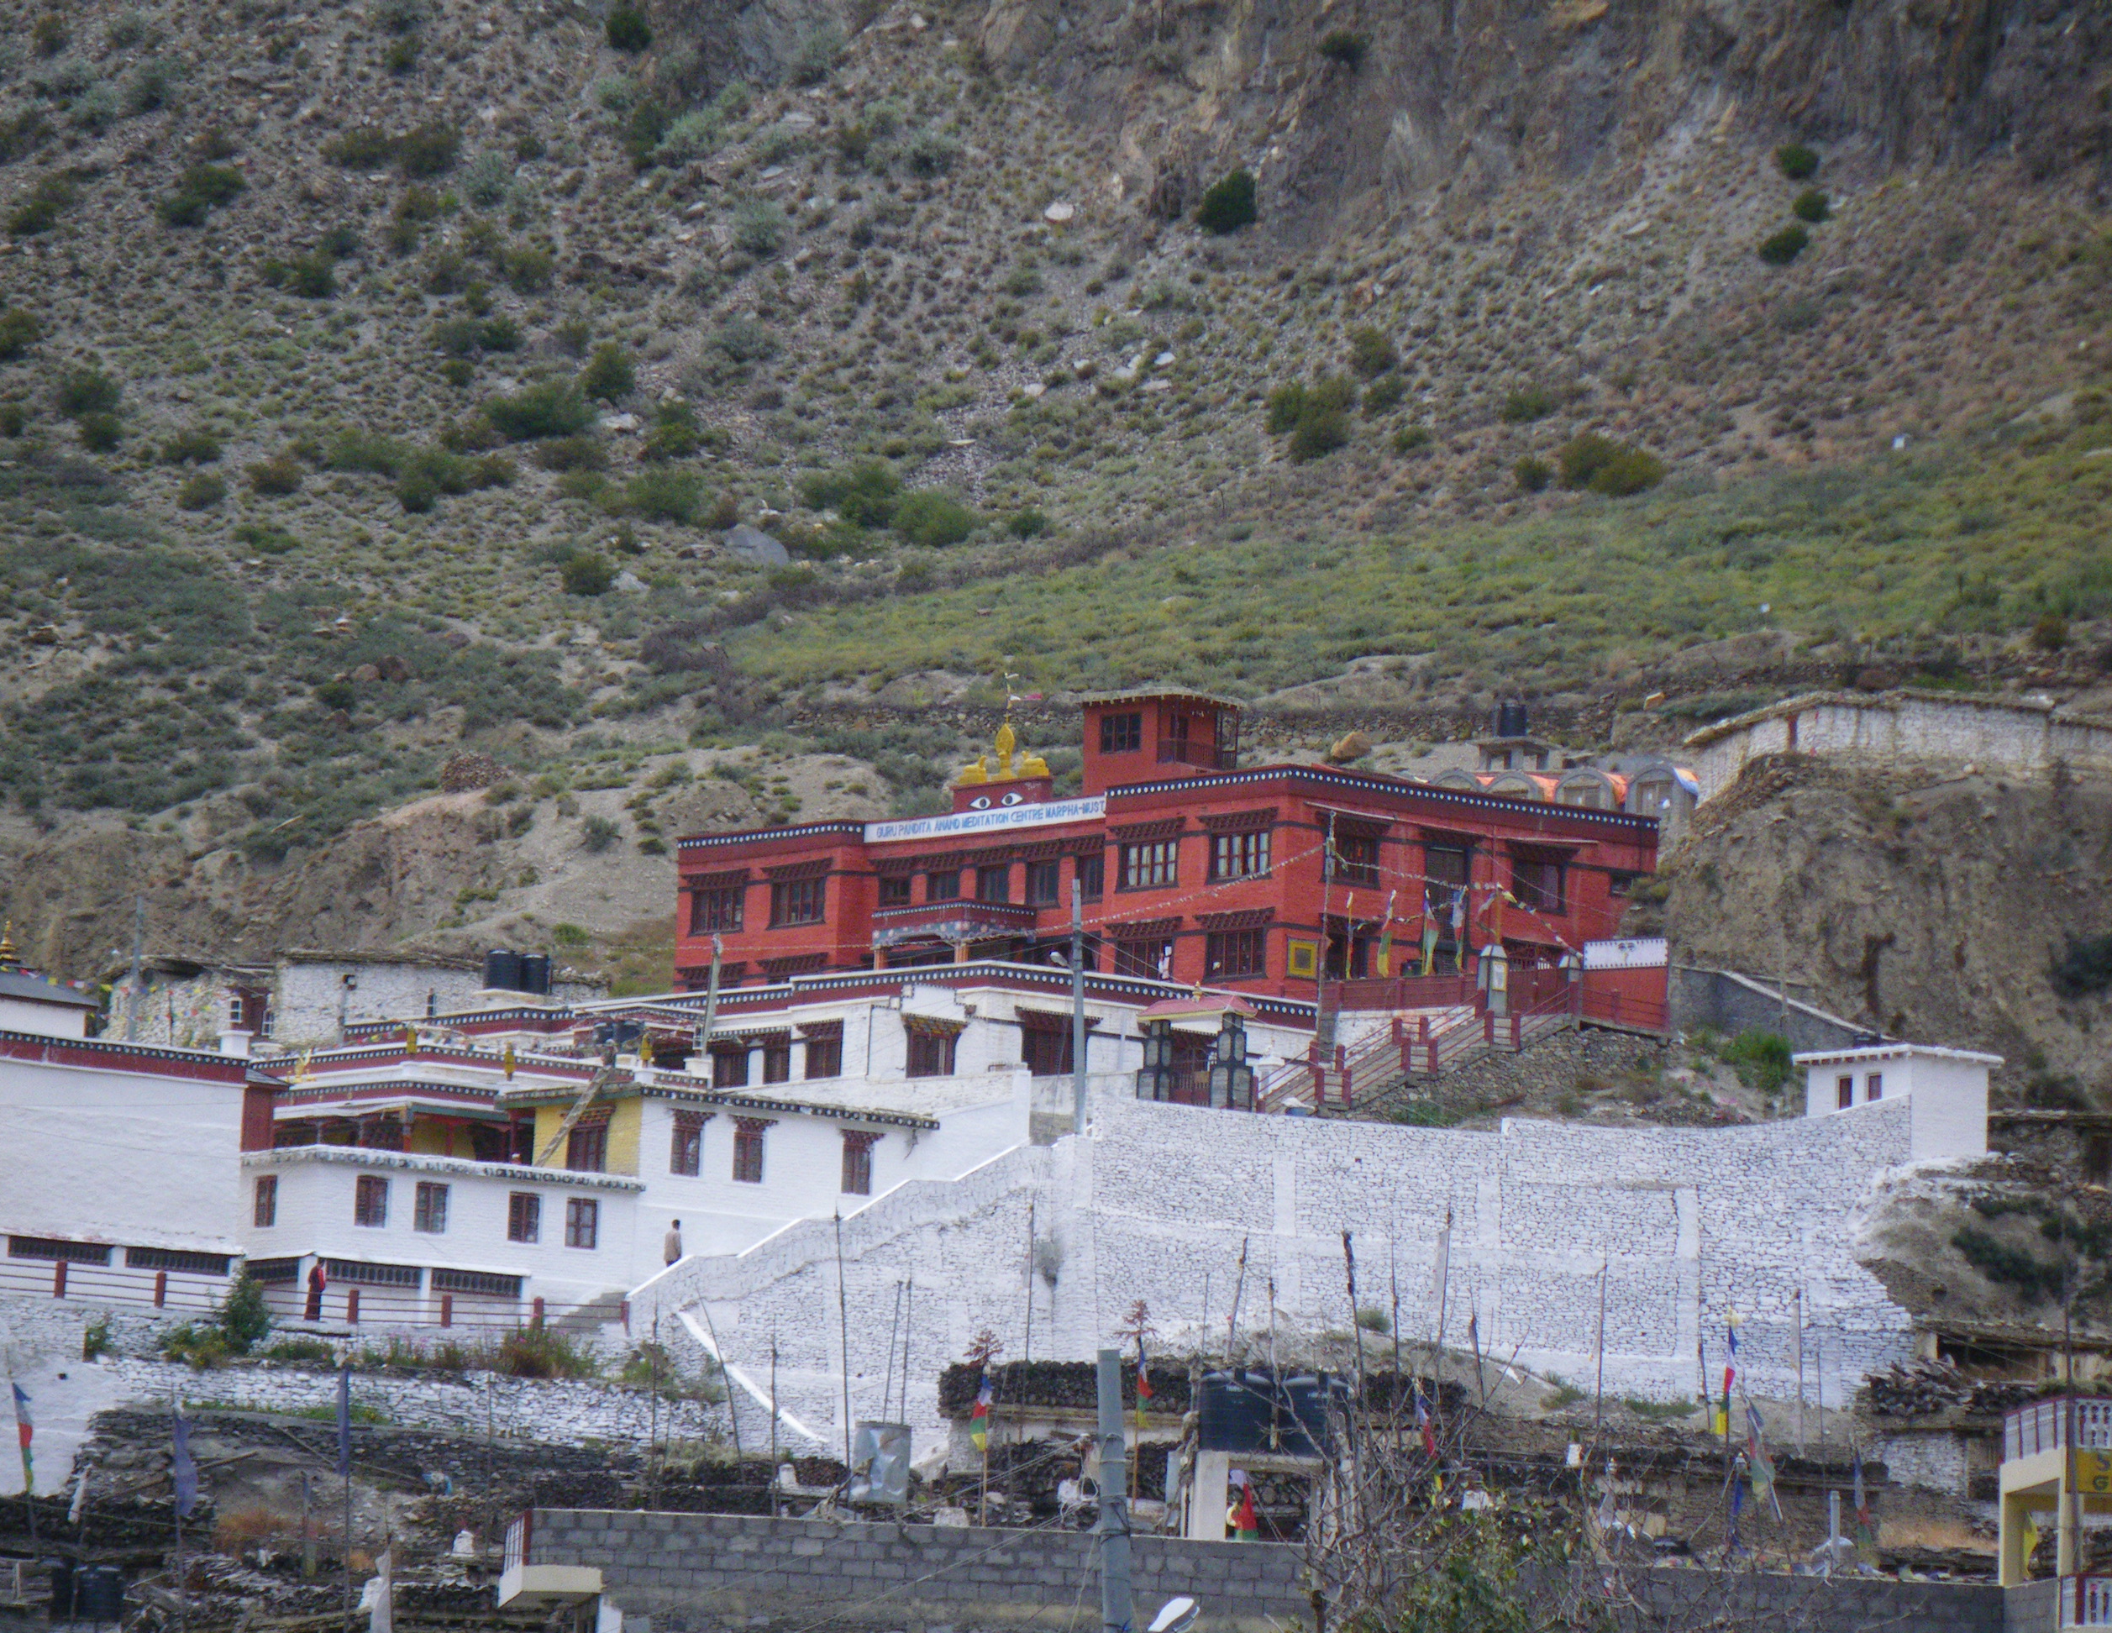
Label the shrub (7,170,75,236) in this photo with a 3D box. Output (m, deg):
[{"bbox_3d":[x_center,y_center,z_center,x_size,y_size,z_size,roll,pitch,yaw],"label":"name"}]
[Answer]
[{"bbox_3d":[-43.058,-26.044,374.000,2.903,2.526,2.518,1,-7,0],"label":"shrub"}]

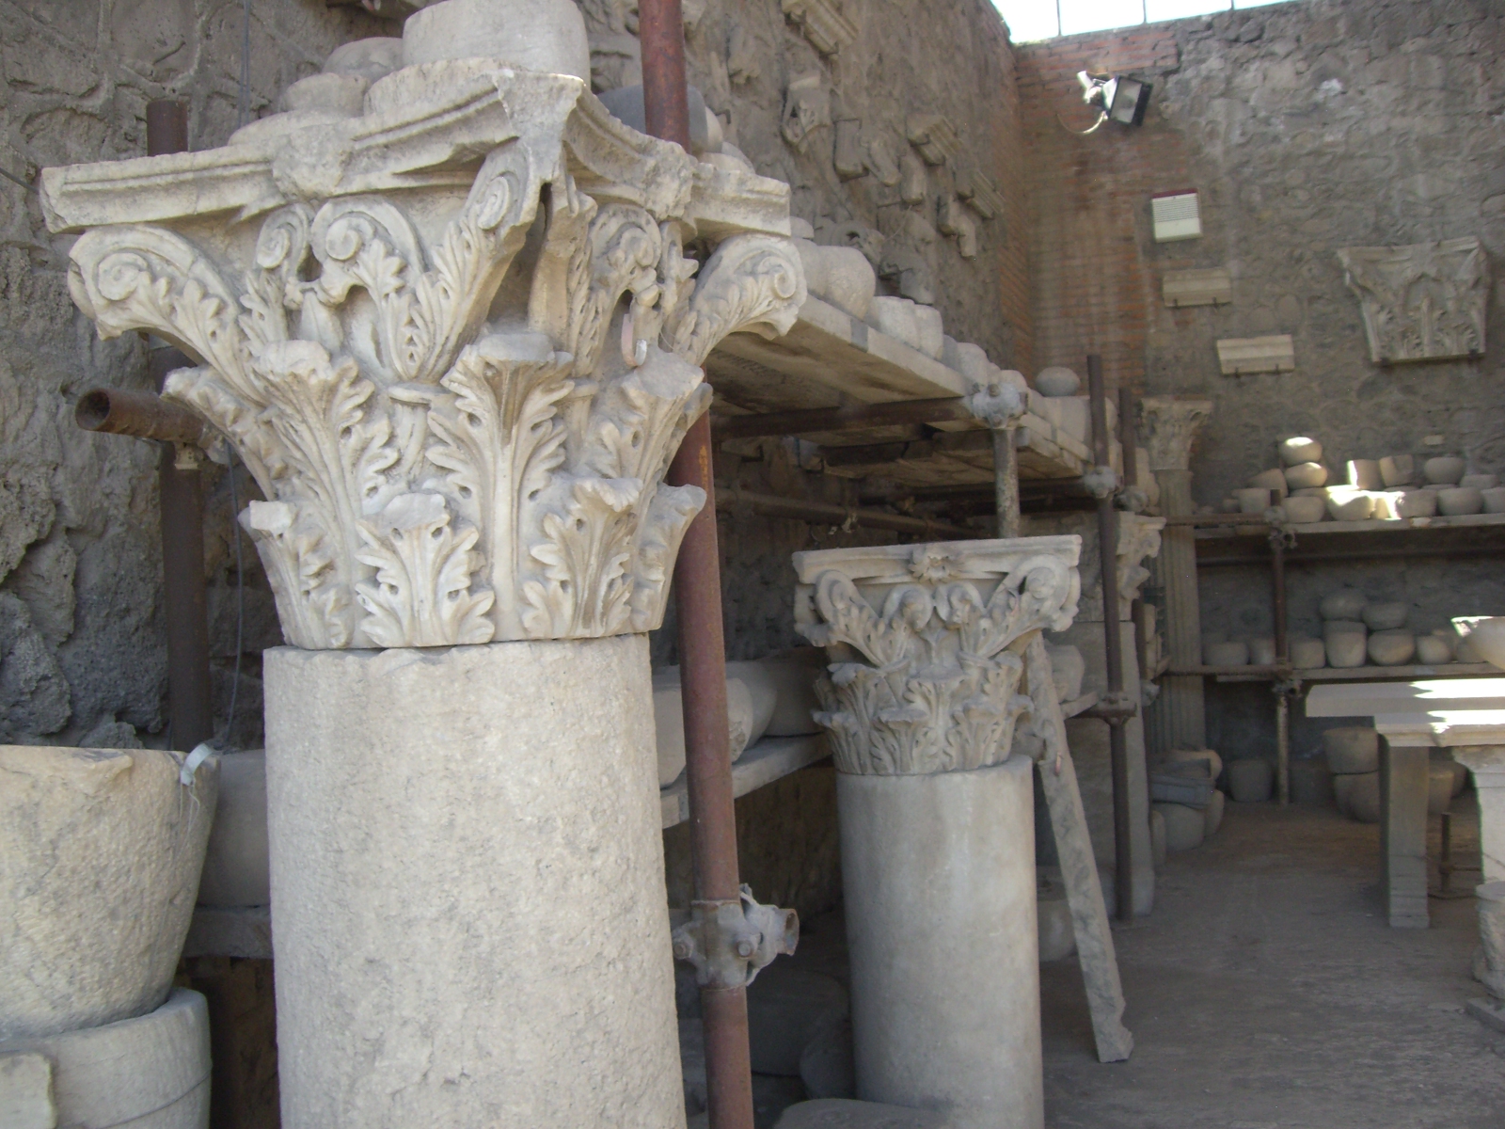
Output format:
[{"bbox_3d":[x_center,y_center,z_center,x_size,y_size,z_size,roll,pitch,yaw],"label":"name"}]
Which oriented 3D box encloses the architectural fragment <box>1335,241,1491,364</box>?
[{"bbox_3d":[3.978,-1.594,9.955,0.800,0.660,0.240,-3,-1,18],"label":"architectural fragment"}]

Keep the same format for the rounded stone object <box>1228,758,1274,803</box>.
[{"bbox_3d":[2.976,1.295,9.862,0.265,0.245,0.265,-3,-1,18],"label":"rounded stone object"}]

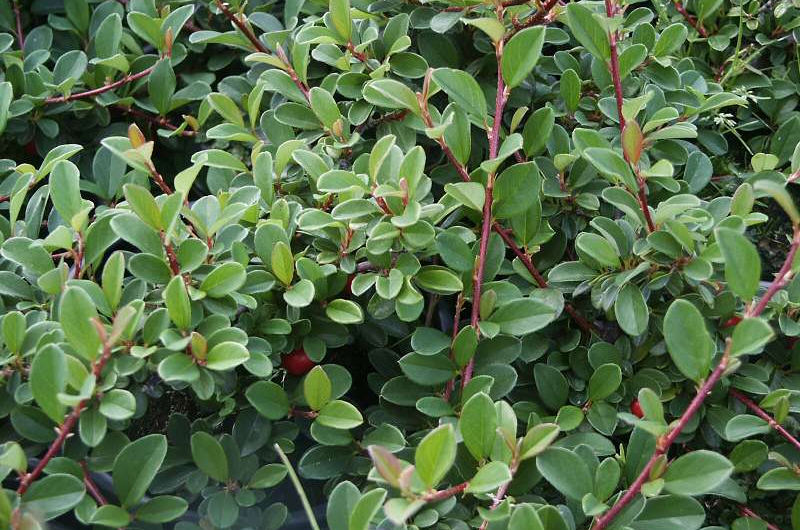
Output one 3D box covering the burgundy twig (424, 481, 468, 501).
[{"bbox_3d":[0.012,0.059,0.466,0.017,0.002,0.002,-11,79,-48],"label":"burgundy twig"}]

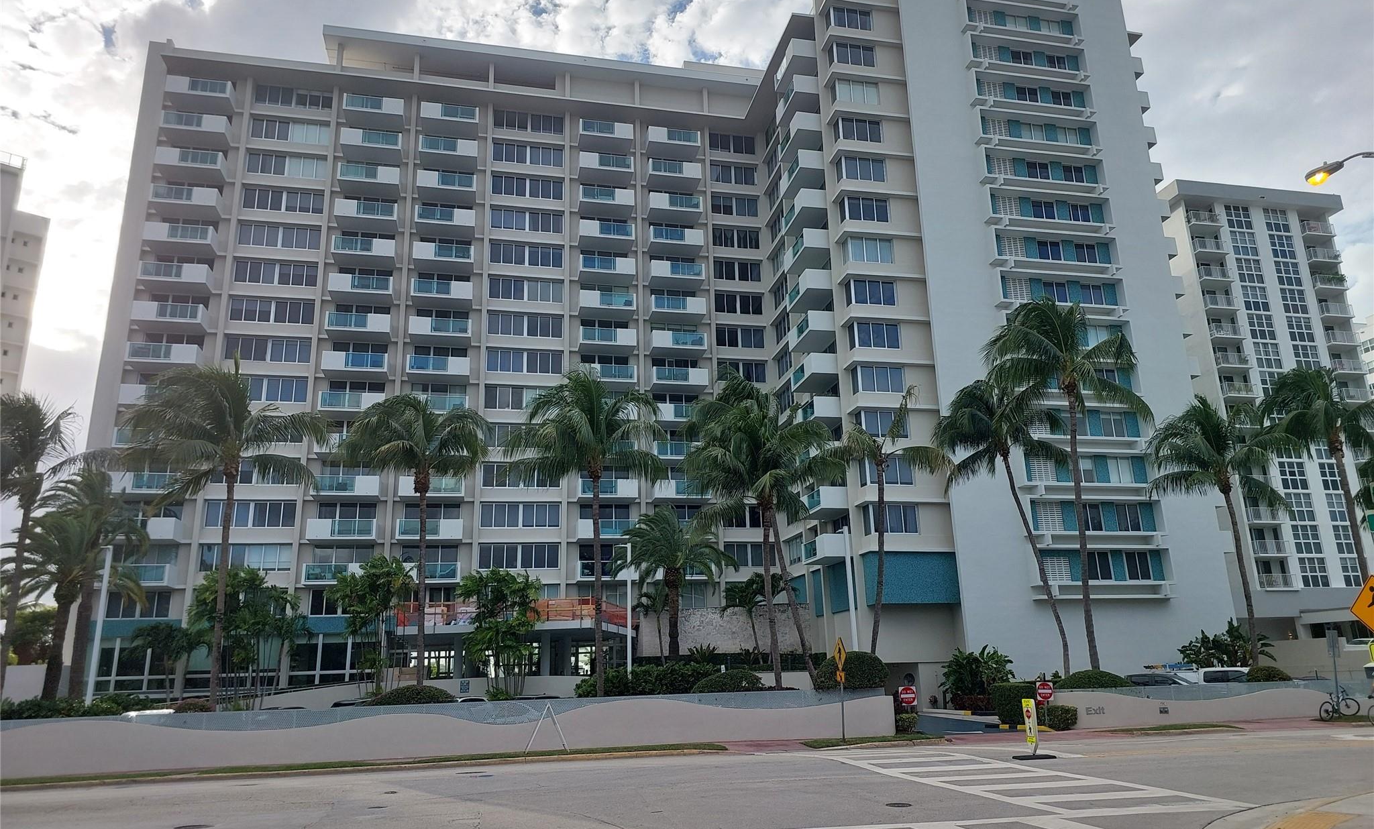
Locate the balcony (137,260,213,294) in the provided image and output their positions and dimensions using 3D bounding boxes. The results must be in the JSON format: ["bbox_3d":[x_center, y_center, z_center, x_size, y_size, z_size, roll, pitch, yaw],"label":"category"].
[{"bbox_3d":[-32.451,-8.743,58.124,3.911,1.210,1.635,2,-15,-13],"label":"balcony"}]

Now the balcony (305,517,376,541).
[{"bbox_3d":[-20.974,7.139,55.740,3.943,1.220,1.614,2,-16,-13],"label":"balcony"}]

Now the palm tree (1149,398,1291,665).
[{"bbox_3d":[23.659,5.425,39.911,5.500,12.465,5.400,-10,-17,29],"label":"palm tree"}]

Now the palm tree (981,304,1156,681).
[{"bbox_3d":[16.661,3.243,38.859,6.300,17.301,6.300,2,-16,-13],"label":"palm tree"}]

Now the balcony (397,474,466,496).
[{"bbox_3d":[-16.227,4.786,58.301,3.969,1.210,1.635,2,-15,-13],"label":"balcony"}]

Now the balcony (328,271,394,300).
[{"bbox_3d":[-21.837,-8.445,61.408,4.015,1.220,1.628,2,-16,-13],"label":"balcony"}]

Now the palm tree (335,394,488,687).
[{"bbox_3d":[-9.713,5.089,31.421,5.357,11.871,5.196,2,-16,-13],"label":"palm tree"}]

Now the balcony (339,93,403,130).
[{"bbox_3d":[-22.104,-21.538,64.724,3.991,1.248,1.580,2,-16,-13],"label":"balcony"}]

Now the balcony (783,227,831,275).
[{"bbox_3d":[7.622,-10.279,57.939,1.606,1.220,3.953,2,-16,-11],"label":"balcony"}]

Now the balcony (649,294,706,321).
[{"bbox_3d":[-0.731,-7.624,66.407,3.980,1.217,1.850,2,-16,-13],"label":"balcony"}]

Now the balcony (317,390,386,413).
[{"bbox_3d":[-21.376,-0.576,58.538,3.976,1.210,1.635,2,-15,-13],"label":"balcony"}]

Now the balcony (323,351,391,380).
[{"bbox_3d":[-21.736,-3.186,60.102,3.995,1.217,1.850,2,-16,-13],"label":"balcony"}]

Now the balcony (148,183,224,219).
[{"bbox_3d":[-33.032,-14.100,60.341,3.964,1.220,1.628,2,-16,-13],"label":"balcony"}]

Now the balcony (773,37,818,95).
[{"bbox_3d":[7.298,-23.396,61.516,1.606,1.220,3.953,2,-16,-11],"label":"balcony"}]

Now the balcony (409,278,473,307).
[{"bbox_3d":[-16.545,-8.151,61.779,3.969,1.210,1.635,2,-15,-13],"label":"balcony"}]

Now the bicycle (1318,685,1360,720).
[{"bbox_3d":[22.965,10.223,32.351,1.700,1.060,0.580,4,-17,-19],"label":"bicycle"}]

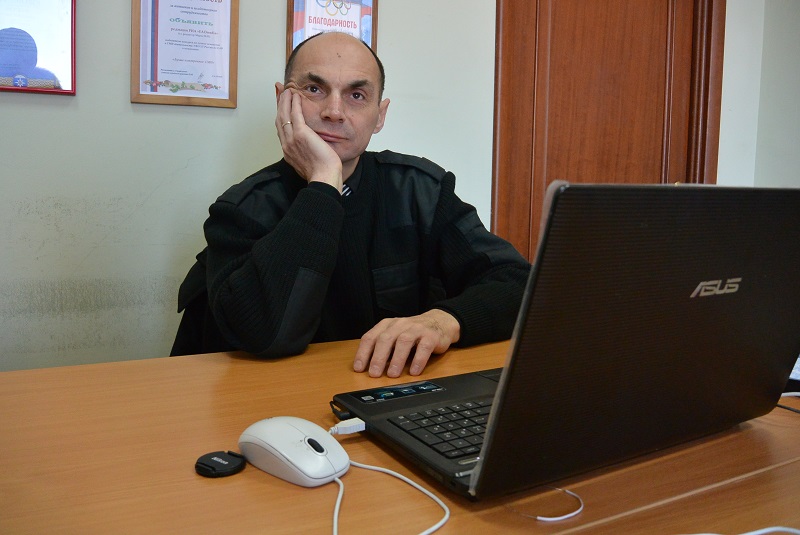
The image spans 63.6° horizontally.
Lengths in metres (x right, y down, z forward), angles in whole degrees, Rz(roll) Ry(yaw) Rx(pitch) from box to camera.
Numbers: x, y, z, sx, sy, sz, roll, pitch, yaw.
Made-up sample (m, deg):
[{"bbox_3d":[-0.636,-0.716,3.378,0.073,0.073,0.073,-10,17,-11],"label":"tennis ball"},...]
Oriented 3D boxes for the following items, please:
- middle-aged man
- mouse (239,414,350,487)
[{"bbox_3d":[-0.071,0.228,1.159,0.610,1.230,0.690,-2,8,-17],"label":"middle-aged man"},{"bbox_3d":[-0.096,0.155,0.582,0.113,0.038,0.062,7,10,41],"label":"mouse"}]

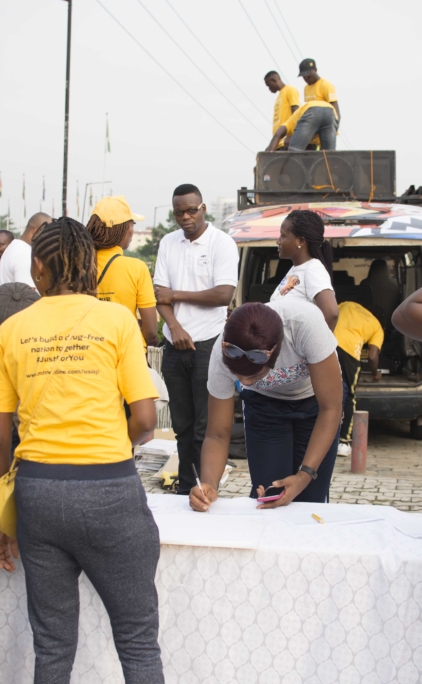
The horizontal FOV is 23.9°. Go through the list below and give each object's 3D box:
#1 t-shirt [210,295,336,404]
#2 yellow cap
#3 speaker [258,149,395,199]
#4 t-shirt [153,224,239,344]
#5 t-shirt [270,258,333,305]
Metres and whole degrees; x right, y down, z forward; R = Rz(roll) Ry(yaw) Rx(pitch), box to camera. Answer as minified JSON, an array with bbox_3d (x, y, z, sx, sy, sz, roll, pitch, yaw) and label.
[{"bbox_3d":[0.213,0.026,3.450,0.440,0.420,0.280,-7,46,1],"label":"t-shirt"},{"bbox_3d":[-0.394,-0.550,4.200,0.260,0.140,0.180,-2,5,-35],"label":"yellow cap"},{"bbox_3d":[1.031,-1.466,9.080,1.230,0.460,0.480,1,3,0],"label":"speaker"},{"bbox_3d":[-0.069,-0.274,4.750,0.430,0.580,0.300,2,4,12],"label":"t-shirt"},{"bbox_3d":[0.395,-0.080,4.300,0.290,0.590,0.430,0,3,-27],"label":"t-shirt"}]

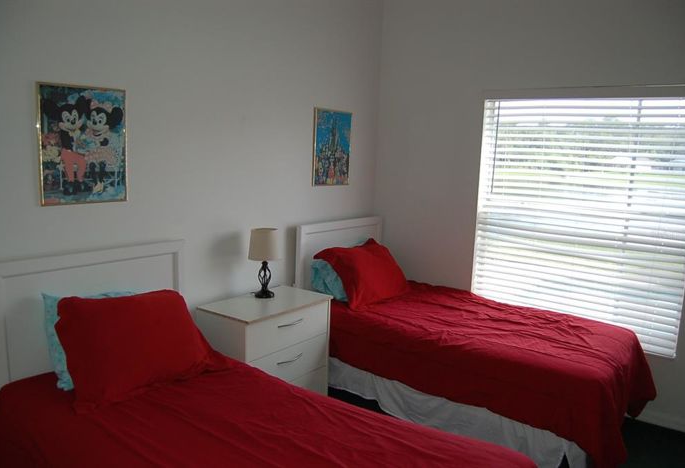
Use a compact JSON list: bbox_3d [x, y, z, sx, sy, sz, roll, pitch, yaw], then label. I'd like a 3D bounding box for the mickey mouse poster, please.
[{"bbox_3d":[-1.185,-0.405,2.427,0.021,0.532,0.402,9,11,37],"label":"mickey mouse poster"}]

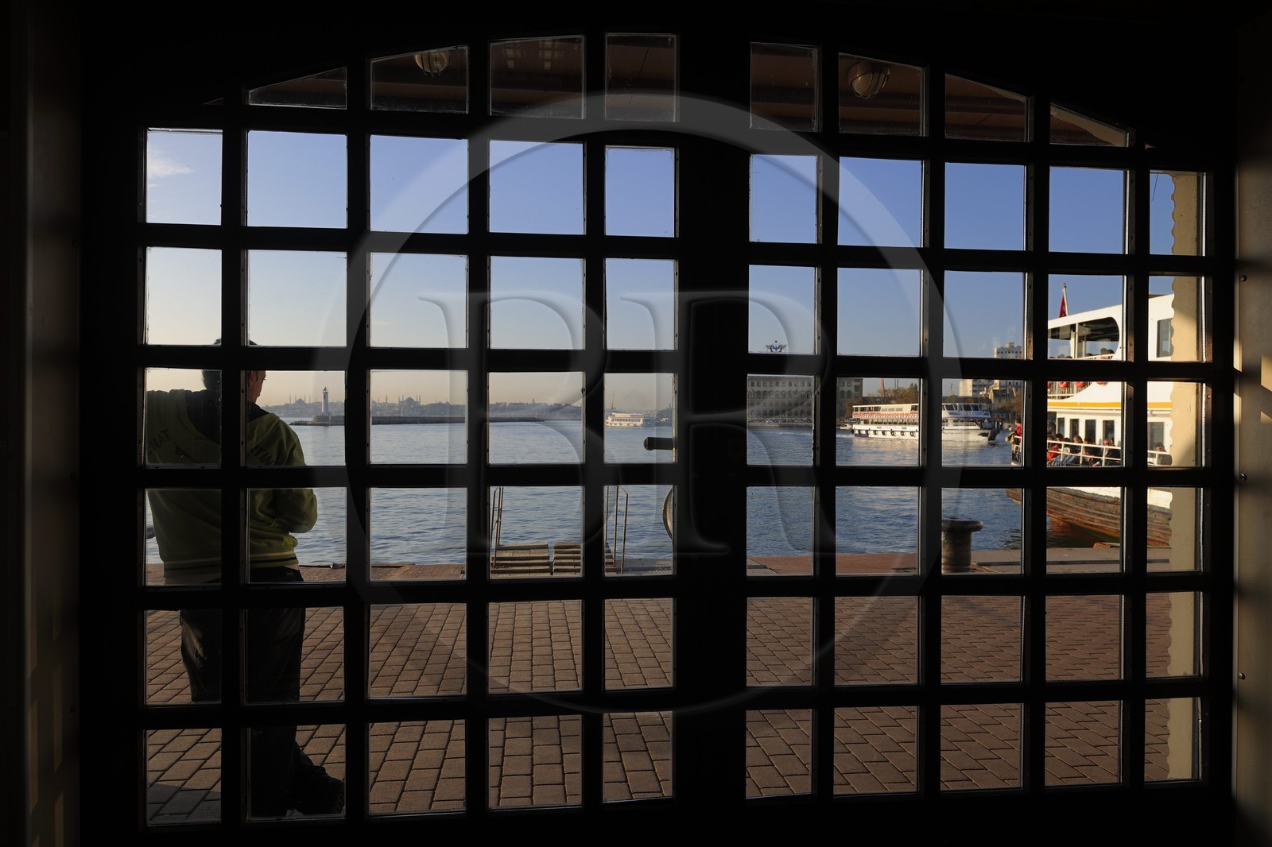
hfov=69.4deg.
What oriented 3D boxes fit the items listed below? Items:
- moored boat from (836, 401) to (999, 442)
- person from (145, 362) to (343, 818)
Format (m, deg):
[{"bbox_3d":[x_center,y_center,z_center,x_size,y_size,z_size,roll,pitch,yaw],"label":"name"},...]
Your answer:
[{"bbox_3d":[48.700,-0.400,153.600,8.000,6.100,36.000,0,0,-16],"label":"moored boat"},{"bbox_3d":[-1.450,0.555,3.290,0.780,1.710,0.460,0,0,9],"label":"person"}]

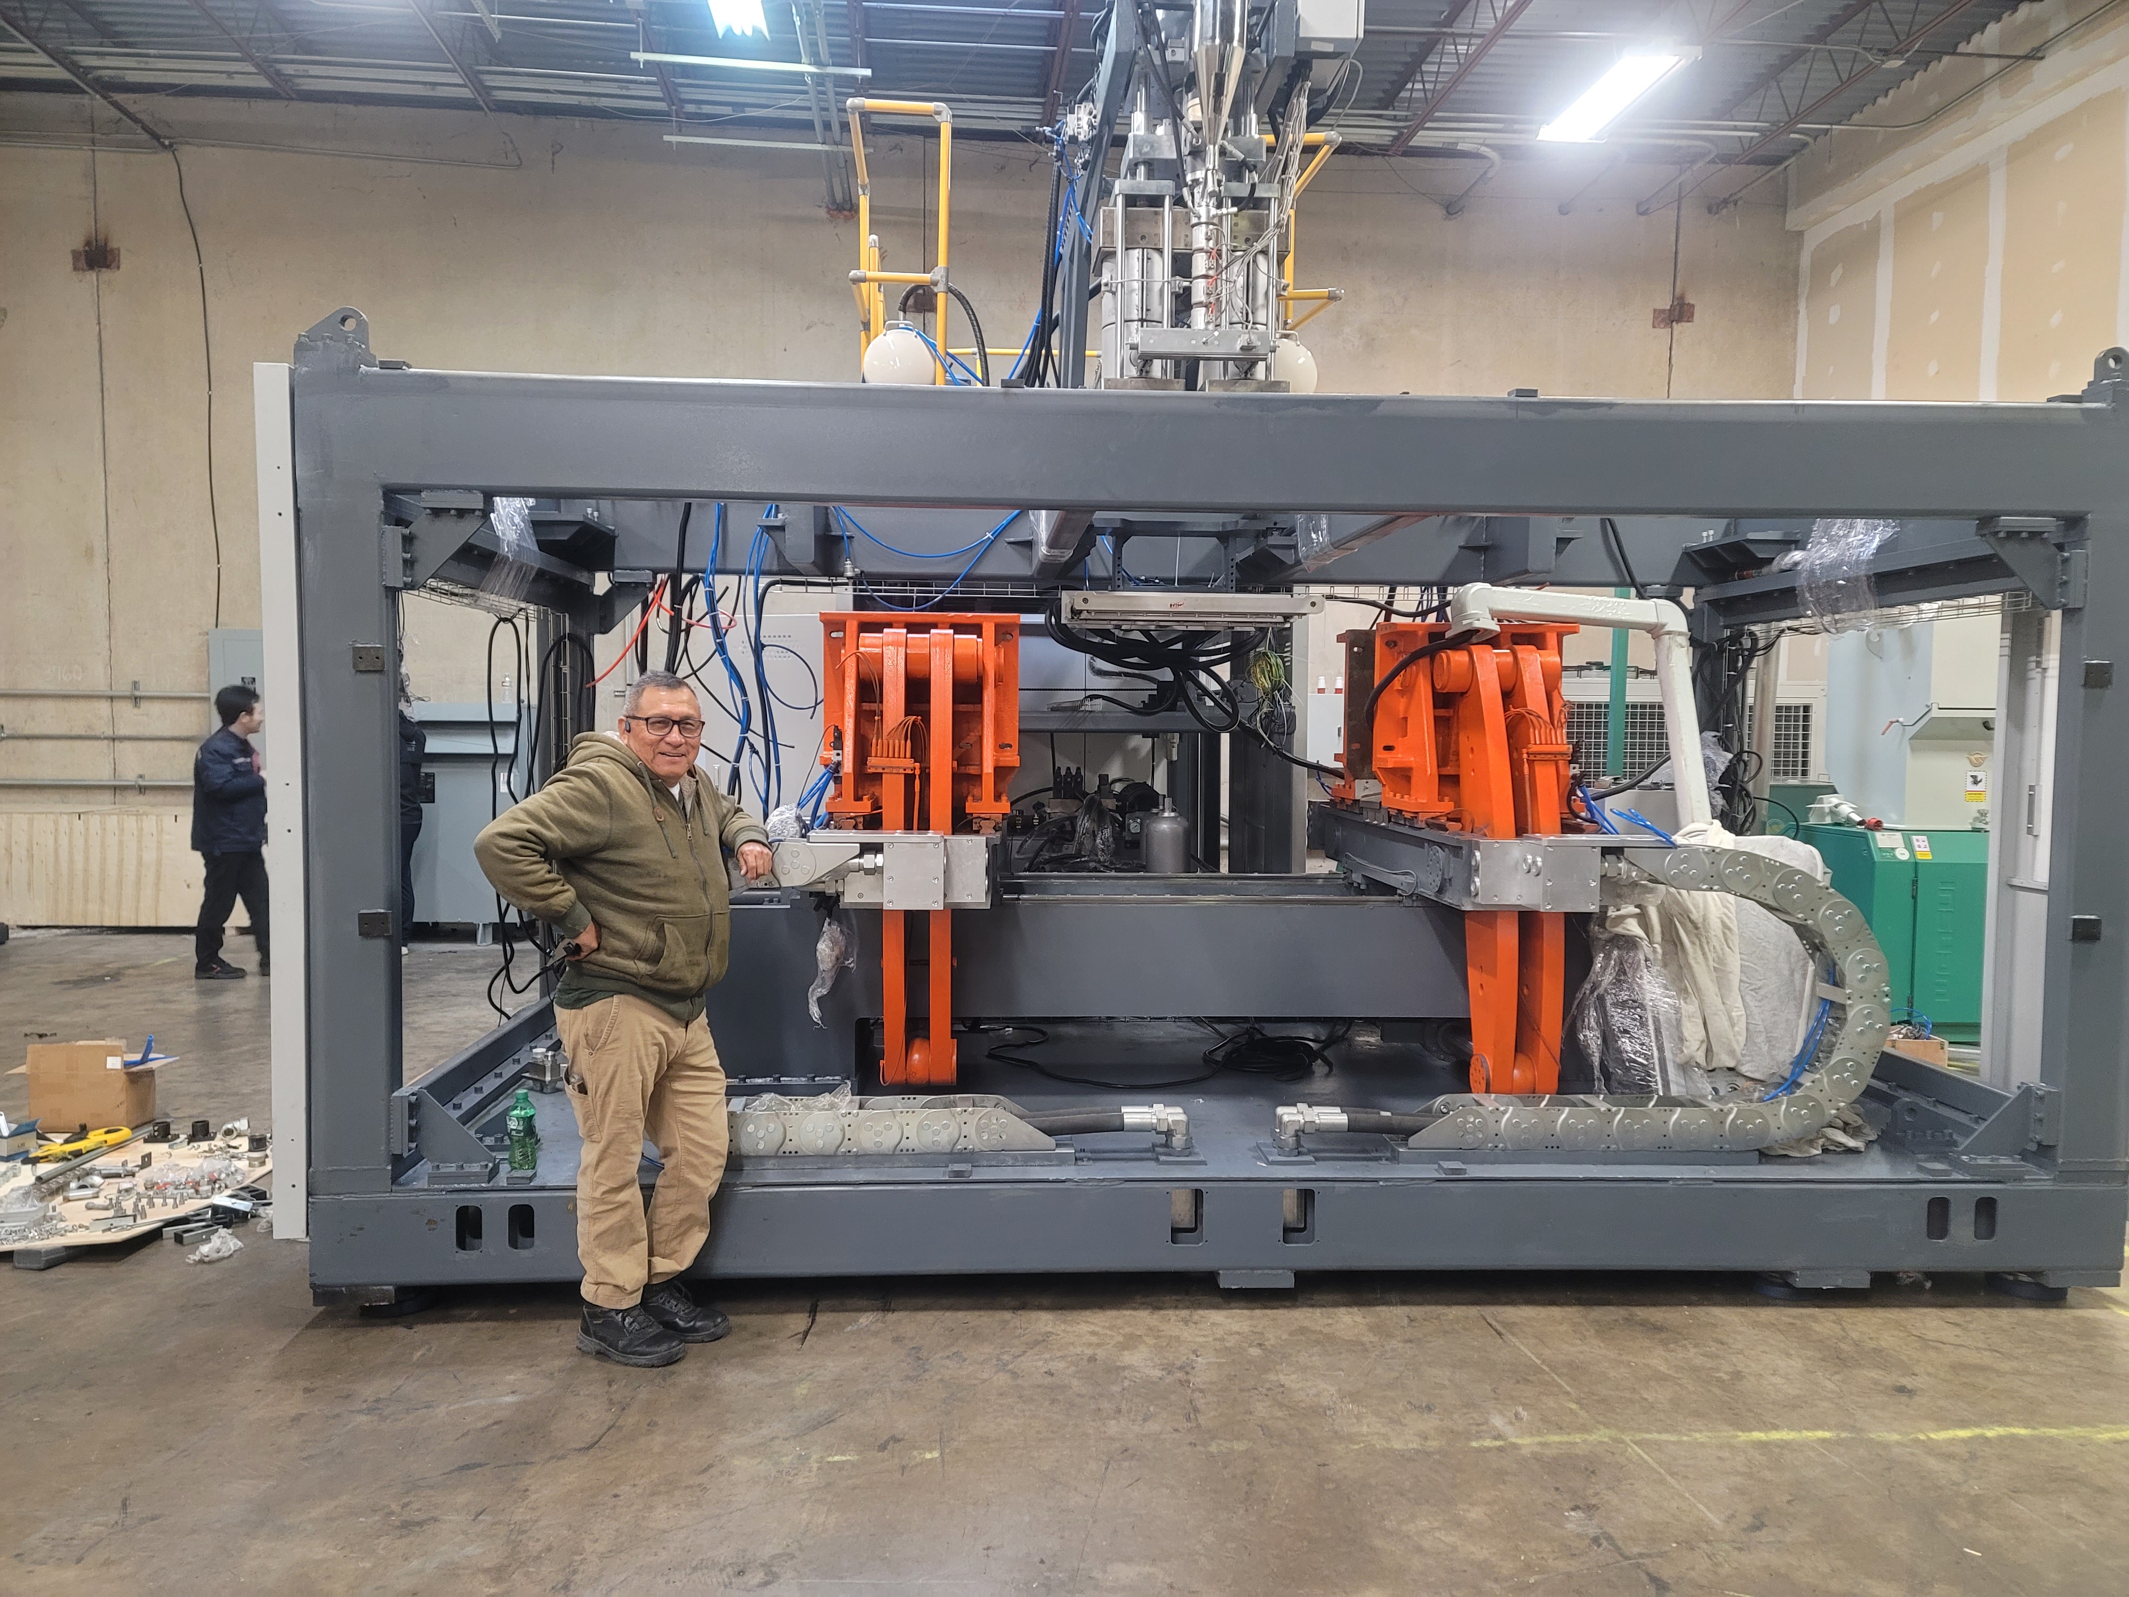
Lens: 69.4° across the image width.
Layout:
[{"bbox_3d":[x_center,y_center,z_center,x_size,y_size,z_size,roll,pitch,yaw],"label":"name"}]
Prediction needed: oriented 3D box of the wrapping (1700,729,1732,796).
[{"bbox_3d":[2.474,-0.111,5.886,0.160,0.270,0.160,0,3,-3],"label":"wrapping"}]

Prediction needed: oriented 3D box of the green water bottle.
[{"bbox_3d":[-1.443,0.879,4.089,0.072,0.214,0.072,0,3,-3],"label":"green water bottle"}]

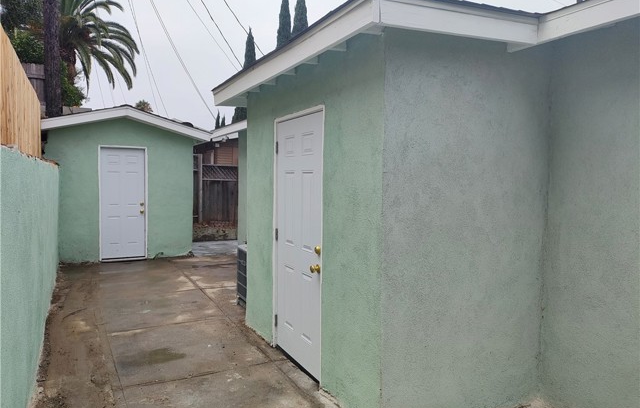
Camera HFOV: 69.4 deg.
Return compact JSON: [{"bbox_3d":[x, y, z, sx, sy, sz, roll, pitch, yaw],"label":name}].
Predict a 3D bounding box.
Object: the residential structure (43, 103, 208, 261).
[{"bbox_3d":[-4.194,-0.443,9.839,2.970,2.850,3.200,-1,3,-27],"label":"residential structure"}]

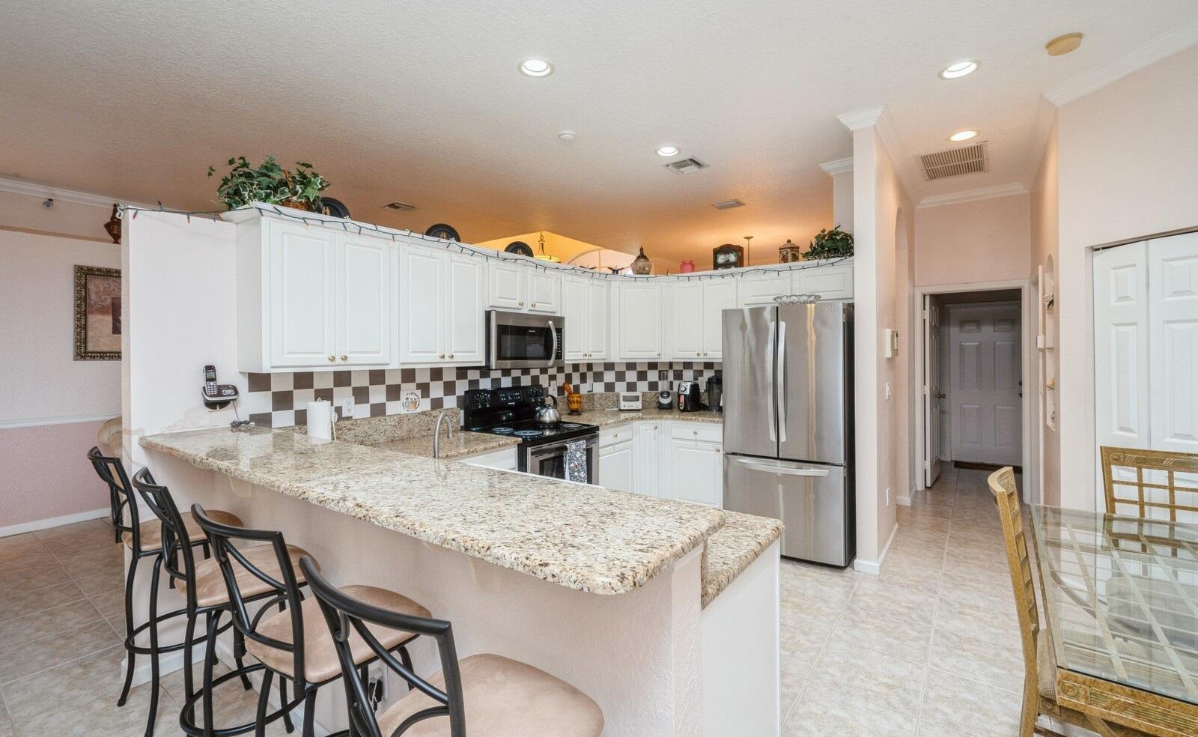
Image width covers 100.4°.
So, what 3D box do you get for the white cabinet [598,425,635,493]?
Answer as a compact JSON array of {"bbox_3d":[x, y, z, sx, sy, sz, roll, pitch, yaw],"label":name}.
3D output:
[{"bbox_3d":[-0.121,0.904,4.274,0.640,0.872,0.580,0,1,36],"label":"white cabinet"}]

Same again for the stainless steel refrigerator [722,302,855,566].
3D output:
[{"bbox_3d":[1.521,0.433,3.875,0.838,1.780,0.850,0,1,36],"label":"stainless steel refrigerator"}]

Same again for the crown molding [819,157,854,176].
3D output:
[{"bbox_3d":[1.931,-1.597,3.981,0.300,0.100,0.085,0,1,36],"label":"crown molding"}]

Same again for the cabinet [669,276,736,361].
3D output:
[{"bbox_3d":[1.008,-0.442,4.567,0.655,0.760,0.320,0,1,37],"label":"cabinet"}]

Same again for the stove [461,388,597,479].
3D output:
[{"bbox_3d":[-0.478,0.761,3.721,0.710,1.205,0.760,1,2,38],"label":"stove"}]

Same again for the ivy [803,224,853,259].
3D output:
[{"bbox_3d":[1.857,-0.951,3.903,0.450,0.280,0.340,1,2,38],"label":"ivy"}]

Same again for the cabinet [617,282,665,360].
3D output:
[{"bbox_3d":[0.359,-0.444,4.799,0.520,0.750,0.320,-1,1,-8],"label":"cabinet"}]

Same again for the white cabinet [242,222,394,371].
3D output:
[{"bbox_3d":[-1.486,-0.356,2.670,0.320,0.741,0.672,0,1,36],"label":"white cabinet"}]

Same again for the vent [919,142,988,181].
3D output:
[{"bbox_3d":[2.948,-1.695,4.147,0.460,0.025,0.780,1,2,38],"label":"vent"}]

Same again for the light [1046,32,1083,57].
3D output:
[{"bbox_3d":[2.323,-1.611,2.492,0.140,0.038,0.140,0,1,36],"label":"light"}]

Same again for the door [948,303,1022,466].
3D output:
[{"bbox_3d":[5.024,0.199,6.430,0.790,2.040,0.045,0,1,37],"label":"door"}]

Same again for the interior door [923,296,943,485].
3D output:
[{"bbox_3d":[3.748,0.237,5.587,0.040,2.030,0.740,0,1,41],"label":"interior door"}]

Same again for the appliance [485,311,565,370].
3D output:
[{"bbox_3d":[-0.637,-0.195,3.773,0.390,0.409,0.764,0,1,36],"label":"appliance"}]

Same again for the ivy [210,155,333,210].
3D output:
[{"bbox_3d":[-1.638,-0.887,2.506,0.370,0.285,0.510,0,1,36],"label":"ivy"}]

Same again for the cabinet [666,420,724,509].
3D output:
[{"bbox_3d":[0.982,0.883,4.427,0.490,0.870,0.590,0,1,37],"label":"cabinet"}]

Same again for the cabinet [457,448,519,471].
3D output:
[{"bbox_3d":[-0.987,0.940,3.186,0.600,0.870,0.630,0,1,37],"label":"cabinet"}]

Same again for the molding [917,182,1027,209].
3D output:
[{"bbox_3d":[3.631,-1.681,4.885,0.870,0.085,0.085,1,2,38],"label":"molding"}]

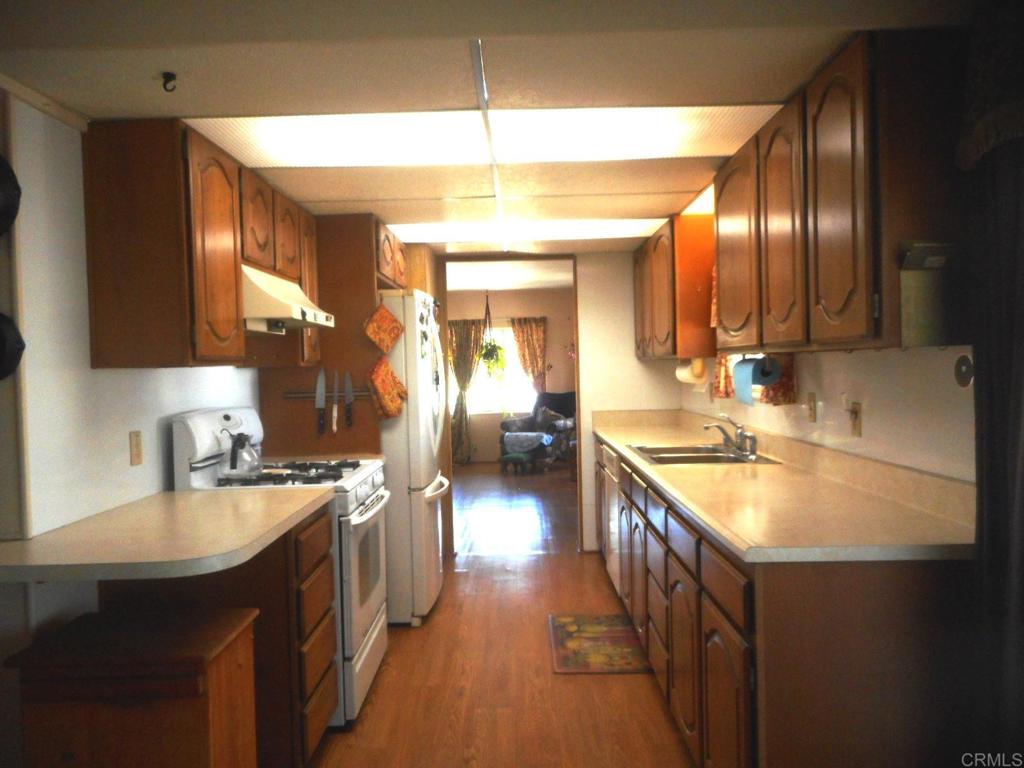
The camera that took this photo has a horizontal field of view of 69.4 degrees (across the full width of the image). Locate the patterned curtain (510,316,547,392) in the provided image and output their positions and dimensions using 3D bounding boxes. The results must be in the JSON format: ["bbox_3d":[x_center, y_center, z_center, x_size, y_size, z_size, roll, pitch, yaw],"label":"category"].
[{"bbox_3d":[0.258,0.051,10.413,0.490,2.010,0.120,-1,1,0],"label":"patterned curtain"}]

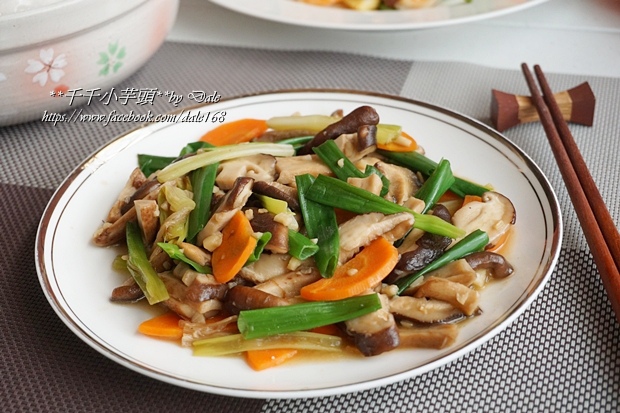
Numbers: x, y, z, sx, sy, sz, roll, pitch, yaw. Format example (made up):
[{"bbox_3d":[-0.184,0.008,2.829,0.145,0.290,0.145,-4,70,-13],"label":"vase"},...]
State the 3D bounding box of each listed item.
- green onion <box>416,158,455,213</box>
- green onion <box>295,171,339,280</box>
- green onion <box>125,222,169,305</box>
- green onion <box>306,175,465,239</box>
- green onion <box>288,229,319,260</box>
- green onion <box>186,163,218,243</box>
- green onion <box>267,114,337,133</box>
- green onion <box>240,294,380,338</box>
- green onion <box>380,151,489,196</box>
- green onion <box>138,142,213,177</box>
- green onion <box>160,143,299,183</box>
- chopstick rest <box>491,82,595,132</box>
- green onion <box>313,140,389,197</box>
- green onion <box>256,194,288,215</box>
[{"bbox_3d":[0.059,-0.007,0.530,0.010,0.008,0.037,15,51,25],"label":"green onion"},{"bbox_3d":[0.004,0.008,0.488,0.013,0.006,0.057,-8,50,-7],"label":"green onion"},{"bbox_3d":[-0.075,0.026,0.507,0.010,0.007,0.046,-15,54,-16],"label":"green onion"},{"bbox_3d":[0.034,0.001,0.508,0.075,0.008,0.013,15,38,14],"label":"green onion"},{"bbox_3d":[-0.005,0.015,0.479,0.016,0.008,0.010,34,40,-1],"label":"green onion"},{"bbox_3d":[-0.049,-0.004,0.519,0.011,0.006,0.049,3,54,10],"label":"green onion"},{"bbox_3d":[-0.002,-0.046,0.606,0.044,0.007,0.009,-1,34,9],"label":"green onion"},{"bbox_3d":[0.000,0.045,0.453,0.060,0.009,0.011,-8,34,-1],"label":"green onion"},{"bbox_3d":[0.061,-0.017,0.543,0.058,0.007,0.009,19,38,13],"label":"green onion"},{"bbox_3d":[-0.068,-0.024,0.560,0.037,0.010,0.015,-8,34,4],"label":"green onion"},{"bbox_3d":[-0.041,-0.022,0.546,0.069,0.007,0.009,-10,34,-8],"label":"green onion"},{"bbox_3d":[0.130,-0.055,0.613,0.053,0.017,0.019,-4,34,-1],"label":"chopstick rest"},{"bbox_3d":[0.020,-0.020,0.542,0.043,0.009,0.013,30,46,28],"label":"green onion"},{"bbox_3d":[-0.018,-0.001,0.528,0.017,0.006,0.008,23,41,18],"label":"green onion"}]

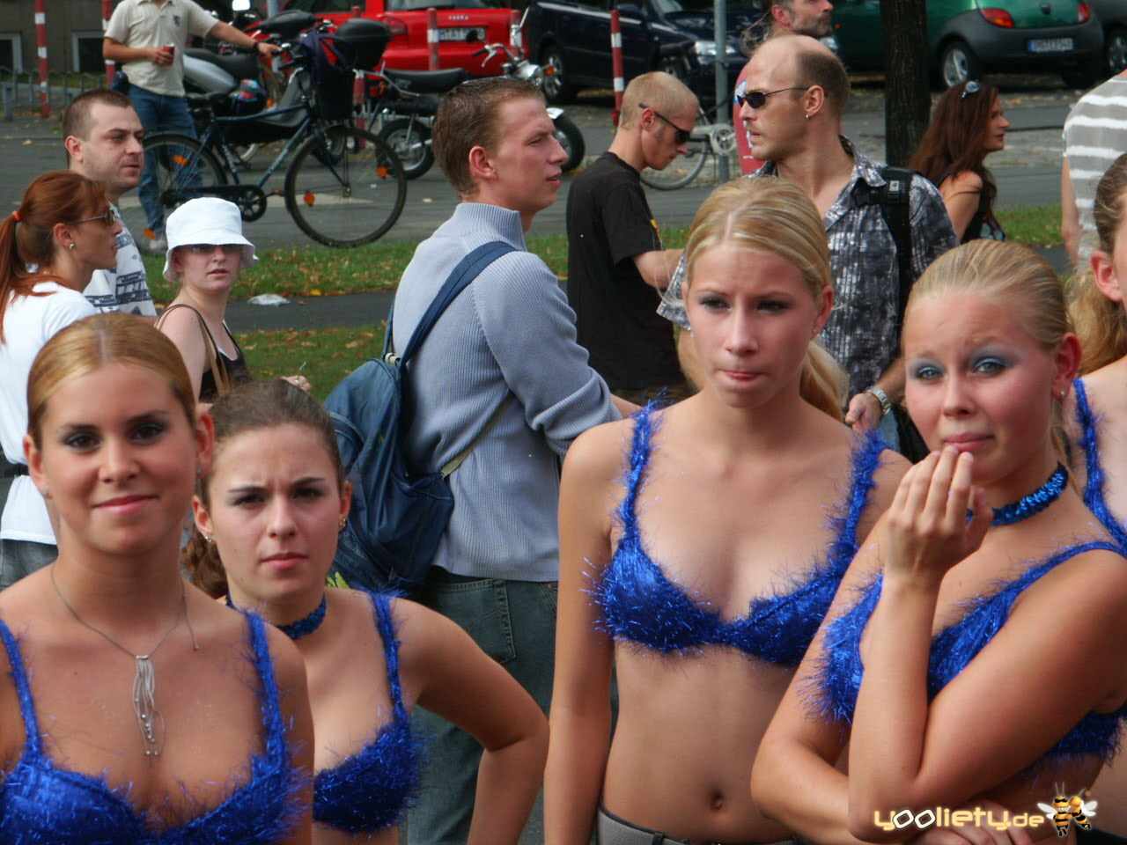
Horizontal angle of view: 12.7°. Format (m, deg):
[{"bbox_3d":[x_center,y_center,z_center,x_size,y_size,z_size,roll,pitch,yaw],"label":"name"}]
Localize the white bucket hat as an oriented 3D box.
[{"bbox_3d":[-0.863,-0.450,12.400,0.240,0.180,0.260,-5,-2,-14],"label":"white bucket hat"}]

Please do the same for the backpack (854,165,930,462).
[{"bbox_3d":[0.615,-0.211,9.700,0.320,0.570,0.280,-1,6,12],"label":"backpack"}]

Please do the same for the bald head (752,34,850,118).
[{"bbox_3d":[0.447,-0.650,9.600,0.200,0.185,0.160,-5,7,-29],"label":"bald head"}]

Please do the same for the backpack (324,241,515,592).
[{"bbox_3d":[-0.250,-0.010,8.720,0.290,0.600,0.340,-6,7,-33],"label":"backpack"}]

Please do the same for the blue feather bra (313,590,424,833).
[{"bbox_3d":[-0.283,0.305,5.360,0.280,0.260,0.210,-3,6,-9],"label":"blue feather bra"}]

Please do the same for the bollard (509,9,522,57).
[{"bbox_3d":[-0.363,-2.763,40.300,0.082,1.020,0.082,-3,6,0],"label":"bollard"}]

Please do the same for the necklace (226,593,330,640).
[{"bbox_3d":[-0.304,0.204,5.380,0.112,0.055,0.112,-2,6,-2],"label":"necklace"}]

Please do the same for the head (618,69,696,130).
[{"bbox_3d":[0.223,-0.769,12.300,0.185,0.165,0.158,22,2,2],"label":"head"}]

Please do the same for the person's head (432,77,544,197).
[{"bbox_3d":[-0.115,-0.484,8.800,0.230,0.235,0.170,-1,5,4],"label":"person's head"}]

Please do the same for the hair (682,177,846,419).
[{"bbox_3d":[0.204,-0.129,5.250,0.170,0.248,0.230,-1,6,15],"label":"hair"}]

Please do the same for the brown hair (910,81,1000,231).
[{"bbox_3d":[1.187,-0.808,15.400,0.270,0.440,0.240,-1,6,12],"label":"brown hair"}]

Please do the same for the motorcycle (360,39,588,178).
[{"bbox_3d":[-0.624,-2.212,35.800,1.550,1.030,0.680,-3,6,-8],"label":"motorcycle"}]

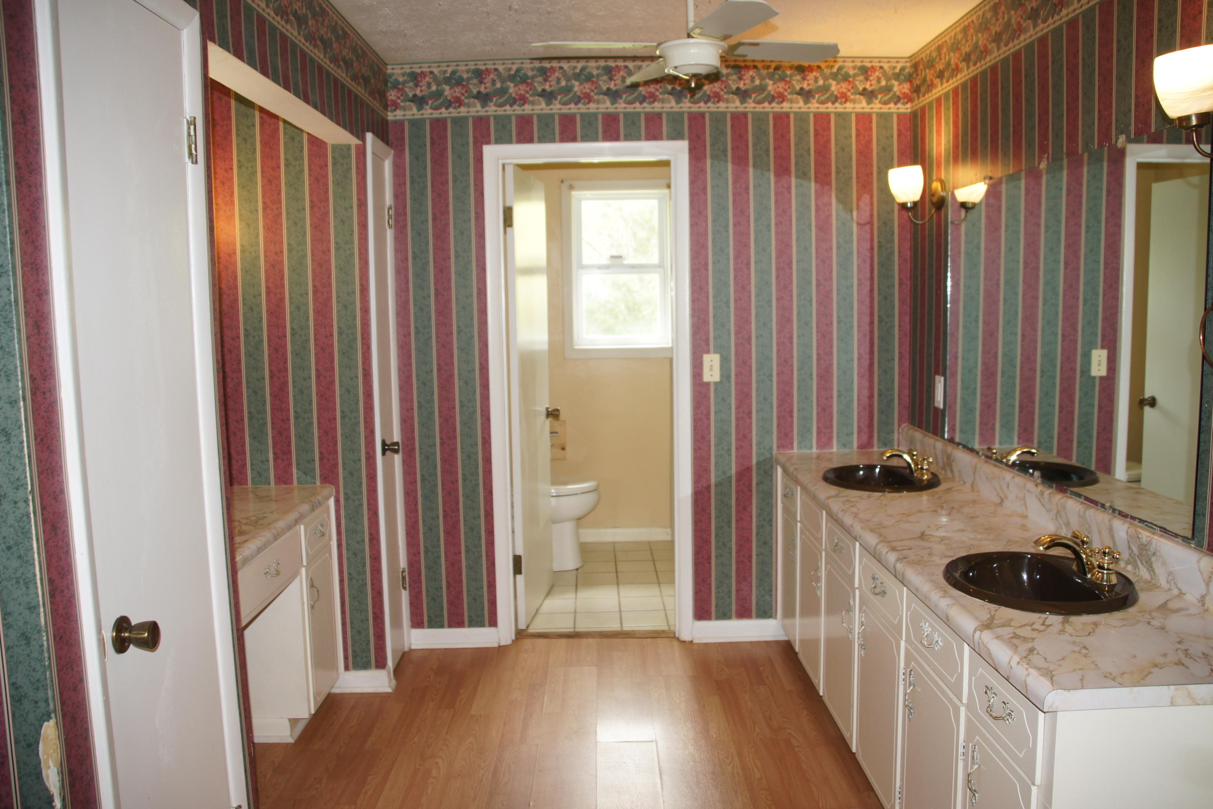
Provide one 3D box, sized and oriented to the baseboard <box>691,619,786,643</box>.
[{"bbox_3d":[0.579,0.980,3.931,0.415,0.092,0.020,-1,7,-1],"label":"baseboard"}]

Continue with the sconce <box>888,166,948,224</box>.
[{"bbox_3d":[1.146,-0.783,3.398,0.193,0.216,0.137,-1,7,-1],"label":"sconce"}]

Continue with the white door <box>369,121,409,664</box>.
[{"bbox_3d":[-0.854,0.025,3.601,0.042,2.095,0.375,-1,7,-1],"label":"white door"}]

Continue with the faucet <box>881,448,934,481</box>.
[{"bbox_3d":[1.070,0.219,3.257,0.168,0.100,0.168,-1,7,-1],"label":"faucet"}]

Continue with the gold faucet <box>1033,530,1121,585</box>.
[{"bbox_3d":[1.083,0.356,2.109,0.168,0.100,0.165,-1,7,-1],"label":"gold faucet"}]

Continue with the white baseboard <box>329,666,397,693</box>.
[{"bbox_3d":[-0.935,1.059,3.485,0.236,0.092,0.020,-1,7,-1],"label":"white baseboard"}]

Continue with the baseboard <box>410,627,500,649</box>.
[{"bbox_3d":[-0.652,1.002,3.919,0.381,0.092,0.020,-1,7,-1],"label":"baseboard"}]

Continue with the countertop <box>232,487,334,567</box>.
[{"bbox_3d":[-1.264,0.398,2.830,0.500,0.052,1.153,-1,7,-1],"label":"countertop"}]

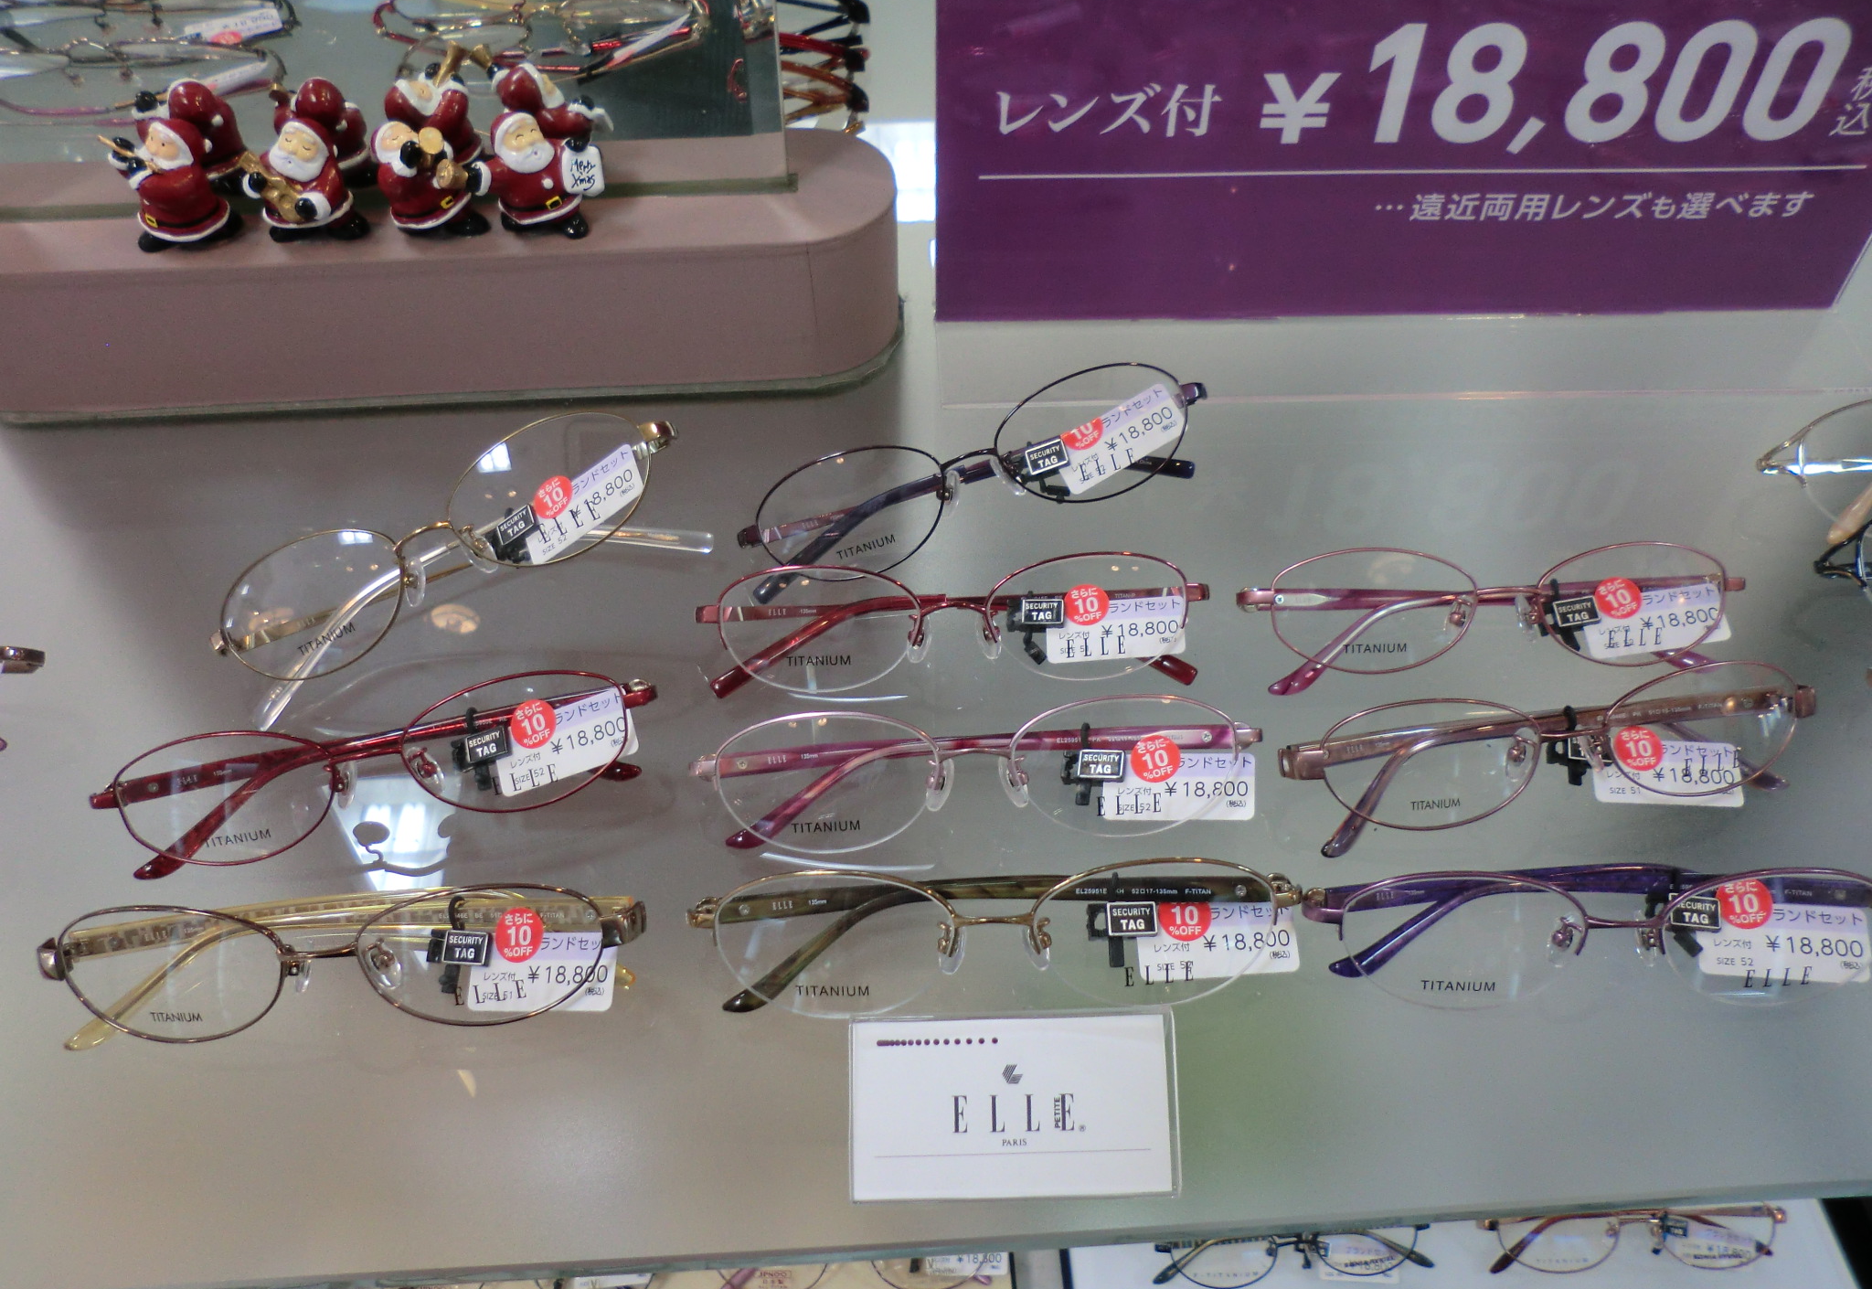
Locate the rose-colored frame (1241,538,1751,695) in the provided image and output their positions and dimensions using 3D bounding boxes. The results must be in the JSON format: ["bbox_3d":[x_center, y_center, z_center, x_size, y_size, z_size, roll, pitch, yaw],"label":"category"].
[{"bbox_3d":[0.150,-0.012,0.399,0.137,0.039,0.033,0,16,-1],"label":"rose-colored frame"}]

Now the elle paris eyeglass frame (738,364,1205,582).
[{"bbox_3d":[0.010,-0.050,0.413,0.137,0.039,0.033,-18,11,-1],"label":"elle paris eyeglass frame"}]

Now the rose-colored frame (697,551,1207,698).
[{"bbox_3d":[0.005,-0.009,0.393,0.137,0.039,0.033,-1,16,-2],"label":"rose-colored frame"}]

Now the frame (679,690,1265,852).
[{"bbox_3d":[0.009,0.028,0.347,0.133,0.036,0.027,-3,16,-2],"label":"frame"}]

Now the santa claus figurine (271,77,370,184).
[{"bbox_3d":[-0.175,-0.145,0.413,0.033,0.036,0.024,-7,50,-6],"label":"santa claus figurine"}]

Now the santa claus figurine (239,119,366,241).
[{"bbox_3d":[-0.173,-0.128,0.400,0.033,0.036,0.024,2,50,2],"label":"santa claus figurine"}]

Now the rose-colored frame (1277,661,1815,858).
[{"bbox_3d":[0.147,0.022,0.354,0.134,0.036,0.028,-6,16,-5],"label":"rose-colored frame"}]

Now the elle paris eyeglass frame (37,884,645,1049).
[{"bbox_3d":[-0.134,0.068,0.333,0.137,0.039,0.033,-2,16,-1],"label":"elle paris eyeglass frame"}]

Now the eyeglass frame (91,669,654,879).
[{"bbox_3d":[-0.137,0.027,0.361,0.137,0.039,0.033,-11,19,-4],"label":"eyeglass frame"}]

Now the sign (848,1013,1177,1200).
[{"bbox_3d":[0.015,0.091,0.295,0.066,0.006,0.038,-1,82,0],"label":"sign"}]

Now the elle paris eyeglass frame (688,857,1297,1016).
[{"bbox_3d":[0.014,0.062,0.332,0.137,0.039,0.033,-1,16,-1],"label":"elle paris eyeglass frame"}]

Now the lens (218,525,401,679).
[{"bbox_3d":[-0.162,-0.010,0.378,0.052,0.037,0.006,-23,8,7],"label":"lens"}]

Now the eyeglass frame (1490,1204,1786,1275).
[{"bbox_3d":[0.297,0.249,0.627,0.133,0.036,0.028,-2,16,-1],"label":"eyeglass frame"}]

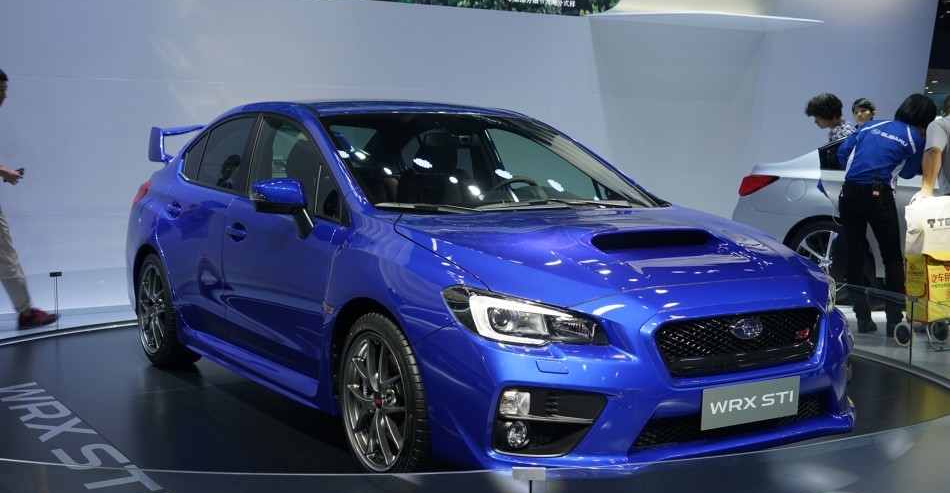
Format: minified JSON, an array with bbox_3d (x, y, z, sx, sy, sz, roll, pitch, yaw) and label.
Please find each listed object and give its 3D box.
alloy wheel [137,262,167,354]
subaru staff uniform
[{"bbox_3d":[-1.723,0.343,5.837,0.215,0.495,0.495,-2,5,-34],"label":"alloy wheel"},{"bbox_3d":[2.680,-0.119,6.800,0.530,1.420,0.480,4,5,33],"label":"subaru staff uniform"}]

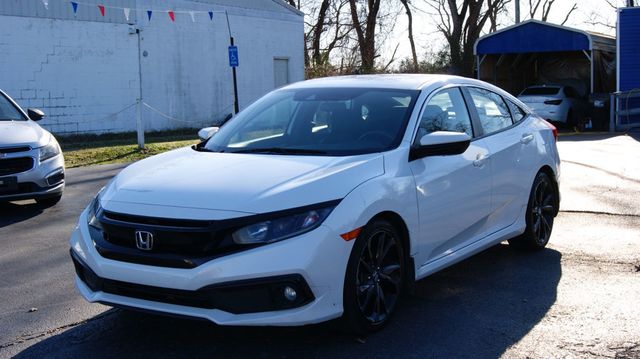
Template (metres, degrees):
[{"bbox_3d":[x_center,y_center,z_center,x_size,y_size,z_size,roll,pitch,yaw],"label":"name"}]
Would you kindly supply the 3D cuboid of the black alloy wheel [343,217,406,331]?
[{"bbox_3d":[0.229,0.504,4.036,0.230,0.645,0.644,3,7,33],"label":"black alloy wheel"}]

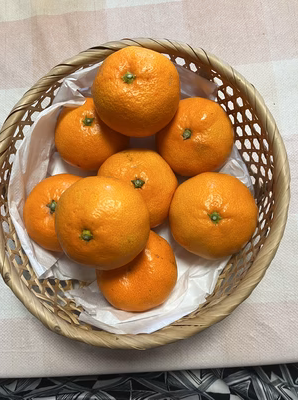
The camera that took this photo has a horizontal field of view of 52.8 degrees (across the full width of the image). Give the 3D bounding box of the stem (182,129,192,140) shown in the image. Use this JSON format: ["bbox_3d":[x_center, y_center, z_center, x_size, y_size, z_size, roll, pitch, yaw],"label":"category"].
[{"bbox_3d":[0.029,-0.051,0.233,0.009,0.004,0.009,0,93,17],"label":"stem"}]

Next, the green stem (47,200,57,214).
[{"bbox_3d":[-0.074,0.006,0.231,0.009,0.004,0.009,0,81,1],"label":"green stem"}]

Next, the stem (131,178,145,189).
[{"bbox_3d":[-0.008,-0.012,0.226,0.010,0.004,0.010,0,84,-1],"label":"stem"}]

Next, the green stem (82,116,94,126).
[{"bbox_3d":[-0.049,-0.063,0.241,0.009,0.004,0.009,0,82,-2],"label":"green stem"}]

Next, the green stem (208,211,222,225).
[{"bbox_3d":[0.046,0.012,0.211,0.010,0.004,0.010,0,87,9],"label":"green stem"}]

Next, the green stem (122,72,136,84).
[{"bbox_3d":[-0.014,-0.081,0.201,0.009,0.004,0.009,0,89,7],"label":"green stem"}]

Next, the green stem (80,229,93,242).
[{"bbox_3d":[-0.040,0.022,0.190,0.009,0.004,0.009,0,96,10],"label":"green stem"}]

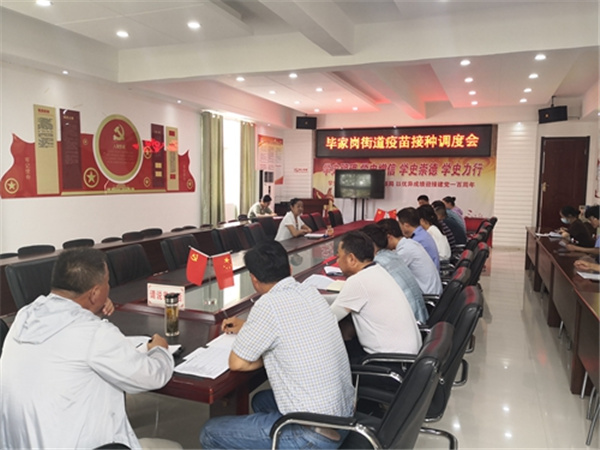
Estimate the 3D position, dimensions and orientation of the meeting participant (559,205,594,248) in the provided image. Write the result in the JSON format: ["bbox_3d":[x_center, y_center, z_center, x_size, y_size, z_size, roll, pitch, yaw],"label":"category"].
[{"bbox_3d":[4.070,0.355,6.771,0.720,1.230,0.480,3,6,22],"label":"meeting participant"}]

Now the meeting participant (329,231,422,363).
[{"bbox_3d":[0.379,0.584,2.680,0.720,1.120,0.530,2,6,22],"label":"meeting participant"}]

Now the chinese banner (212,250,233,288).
[{"bbox_3d":[-0.487,0.293,2.980,0.155,0.235,0.050,3,6,28],"label":"chinese banner"}]

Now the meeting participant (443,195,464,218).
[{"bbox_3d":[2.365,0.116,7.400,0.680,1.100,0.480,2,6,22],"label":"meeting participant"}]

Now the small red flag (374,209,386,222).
[{"bbox_3d":[1.324,-0.151,7.700,0.200,0.230,0.050,3,6,28],"label":"small red flag"}]

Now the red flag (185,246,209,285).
[{"bbox_3d":[-0.664,0.272,3.030,0.155,0.240,0.050,3,6,28],"label":"red flag"}]

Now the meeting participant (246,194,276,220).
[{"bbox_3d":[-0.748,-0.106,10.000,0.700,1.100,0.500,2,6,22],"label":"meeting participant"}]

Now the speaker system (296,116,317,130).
[{"bbox_3d":[0.187,-2.640,12.208,0.500,0.320,0.300,2,6,5],"label":"speaker system"}]

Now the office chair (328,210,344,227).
[{"bbox_3d":[0.738,0.192,8.850,0.630,0.970,0.580,2,6,22],"label":"office chair"}]

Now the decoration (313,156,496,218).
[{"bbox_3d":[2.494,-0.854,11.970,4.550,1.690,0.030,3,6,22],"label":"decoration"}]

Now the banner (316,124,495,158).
[{"bbox_3d":[2.466,-2.067,11.782,4.370,0.740,0.100,3,6,22],"label":"banner"}]

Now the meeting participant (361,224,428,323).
[{"bbox_3d":[0.597,0.621,3.458,0.800,1.240,0.480,4,6,25],"label":"meeting participant"}]

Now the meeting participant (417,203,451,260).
[{"bbox_3d":[1.444,0.404,5.628,0.750,1.270,0.480,4,6,25],"label":"meeting participant"}]

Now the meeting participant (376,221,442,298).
[{"bbox_3d":[0.841,0.562,4.133,0.800,1.230,0.520,4,6,25],"label":"meeting participant"}]

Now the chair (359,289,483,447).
[{"bbox_3d":[0.674,0.827,2.664,0.660,0.990,0.580,3,6,23],"label":"chair"}]

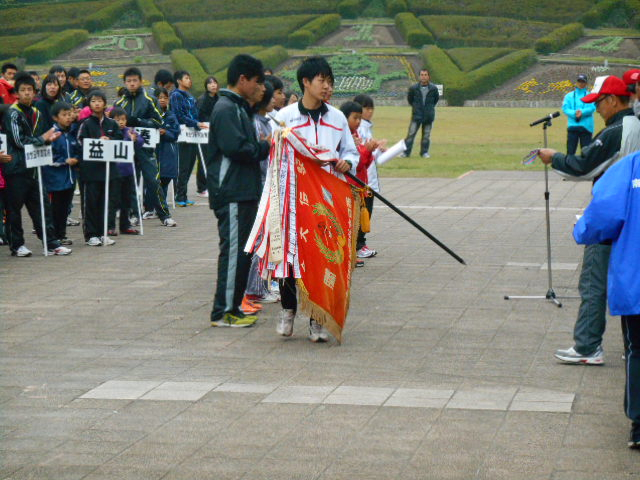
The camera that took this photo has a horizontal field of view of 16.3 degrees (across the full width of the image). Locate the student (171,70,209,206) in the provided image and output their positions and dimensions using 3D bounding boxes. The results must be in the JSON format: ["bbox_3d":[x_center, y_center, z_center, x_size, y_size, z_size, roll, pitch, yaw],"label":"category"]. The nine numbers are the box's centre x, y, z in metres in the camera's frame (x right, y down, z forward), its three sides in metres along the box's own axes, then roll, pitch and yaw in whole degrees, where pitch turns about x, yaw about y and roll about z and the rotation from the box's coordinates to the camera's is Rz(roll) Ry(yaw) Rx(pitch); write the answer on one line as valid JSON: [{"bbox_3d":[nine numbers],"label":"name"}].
[{"bbox_3d":[-1.663,-1.291,28.292,0.380,1.674,0.480,3,5,35],"label":"student"}]

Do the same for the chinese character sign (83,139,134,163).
[{"bbox_3d":[-1.928,-0.812,20.416,0.465,0.205,0.020,2,4,-7],"label":"chinese character sign"}]

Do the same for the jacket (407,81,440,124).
[{"bbox_3d":[2.012,-2.666,43.700,0.620,0.830,0.330,0,4,5],"label":"jacket"}]

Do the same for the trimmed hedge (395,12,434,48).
[{"bbox_3d":[4.381,-9.906,105.104,1.050,0.750,2.700,-1,32,-19],"label":"trimmed hedge"}]

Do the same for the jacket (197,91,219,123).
[{"bbox_3d":[-1.368,-1.609,28.459,0.420,0.580,0.260,-1,4,-19],"label":"jacket"}]

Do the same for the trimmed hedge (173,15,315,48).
[{"bbox_3d":[-4.695,-13.211,141.877,8.500,2.151,3.300,1,4,9],"label":"trimmed hedge"}]

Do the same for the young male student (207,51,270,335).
[{"bbox_3d":[-0.528,-0.322,14.353,0.410,1.718,0.480,0,4,-3],"label":"young male student"}]

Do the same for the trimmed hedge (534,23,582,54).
[{"bbox_3d":[13.060,-11.034,122.500,1.200,1.800,3.200,3,5,36],"label":"trimmed hedge"}]

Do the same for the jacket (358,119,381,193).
[{"bbox_3d":[0.401,-0.744,19.700,0.320,0.660,0.420,2,5,22],"label":"jacket"}]

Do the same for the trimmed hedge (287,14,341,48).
[{"bbox_3d":[-0.180,-9.843,105.060,1.050,0.750,2.900,4,28,40],"label":"trimmed hedge"}]

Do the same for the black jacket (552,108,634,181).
[{"bbox_3d":[1.578,-0.390,12.543,0.540,0.680,0.520,1,4,10],"label":"black jacket"}]

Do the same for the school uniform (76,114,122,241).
[{"bbox_3d":[-2.047,-0.576,20.765,0.420,1.160,0.260,-1,4,-16],"label":"school uniform"}]

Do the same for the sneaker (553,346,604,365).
[{"bbox_3d":[1.447,0.628,12.466,0.280,0.105,0.105,1,4,7],"label":"sneaker"}]

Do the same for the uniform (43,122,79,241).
[{"bbox_3d":[-2.454,-0.554,21.200,0.400,1.130,0.330,-3,5,-37],"label":"uniform"}]

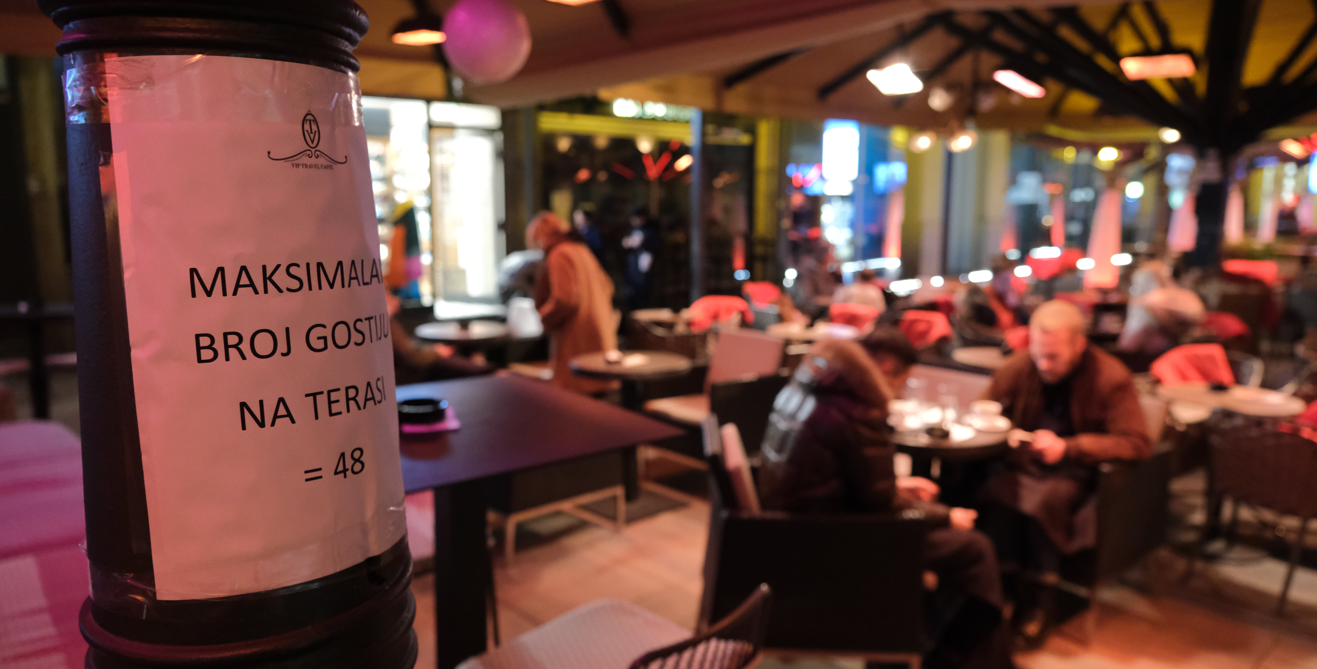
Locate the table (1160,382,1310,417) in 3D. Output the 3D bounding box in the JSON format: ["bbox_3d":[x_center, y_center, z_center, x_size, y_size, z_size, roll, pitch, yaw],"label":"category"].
[{"bbox_3d":[2.447,0.638,3.816,0.600,0.740,0.600,0,9,0],"label":"table"}]

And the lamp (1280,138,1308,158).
[{"bbox_3d":[8.322,-2.467,11.500,0.400,0.130,0.250,-5,11,-30],"label":"lamp"}]

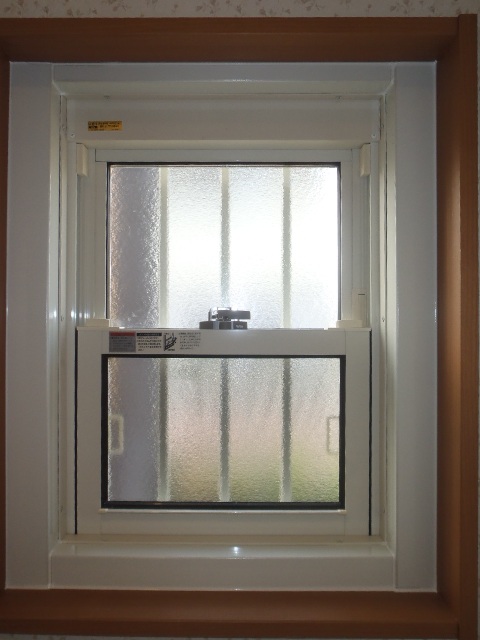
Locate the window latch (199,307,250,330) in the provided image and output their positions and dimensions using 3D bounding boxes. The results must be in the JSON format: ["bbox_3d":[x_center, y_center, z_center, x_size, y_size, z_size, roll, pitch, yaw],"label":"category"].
[{"bbox_3d":[-0.028,-0.003,0.966,0.096,0.041,0.039,0,-1,0],"label":"window latch"}]

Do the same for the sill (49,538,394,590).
[{"bbox_3d":[-0.028,0.427,0.908,0.579,0.060,0.073,0,-1,0],"label":"sill"}]

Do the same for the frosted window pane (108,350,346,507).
[{"bbox_3d":[-0.030,0.208,0.967,0.453,0.285,0.020,0,-1,0],"label":"frosted window pane"}]

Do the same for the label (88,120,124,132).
[{"bbox_3d":[-0.248,-0.357,0.956,0.063,0.019,0.002,0,-1,0],"label":"label"}]

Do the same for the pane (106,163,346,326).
[{"bbox_3d":[-0.031,-0.143,1.013,0.455,0.325,0.020,0,-1,0],"label":"pane"}]

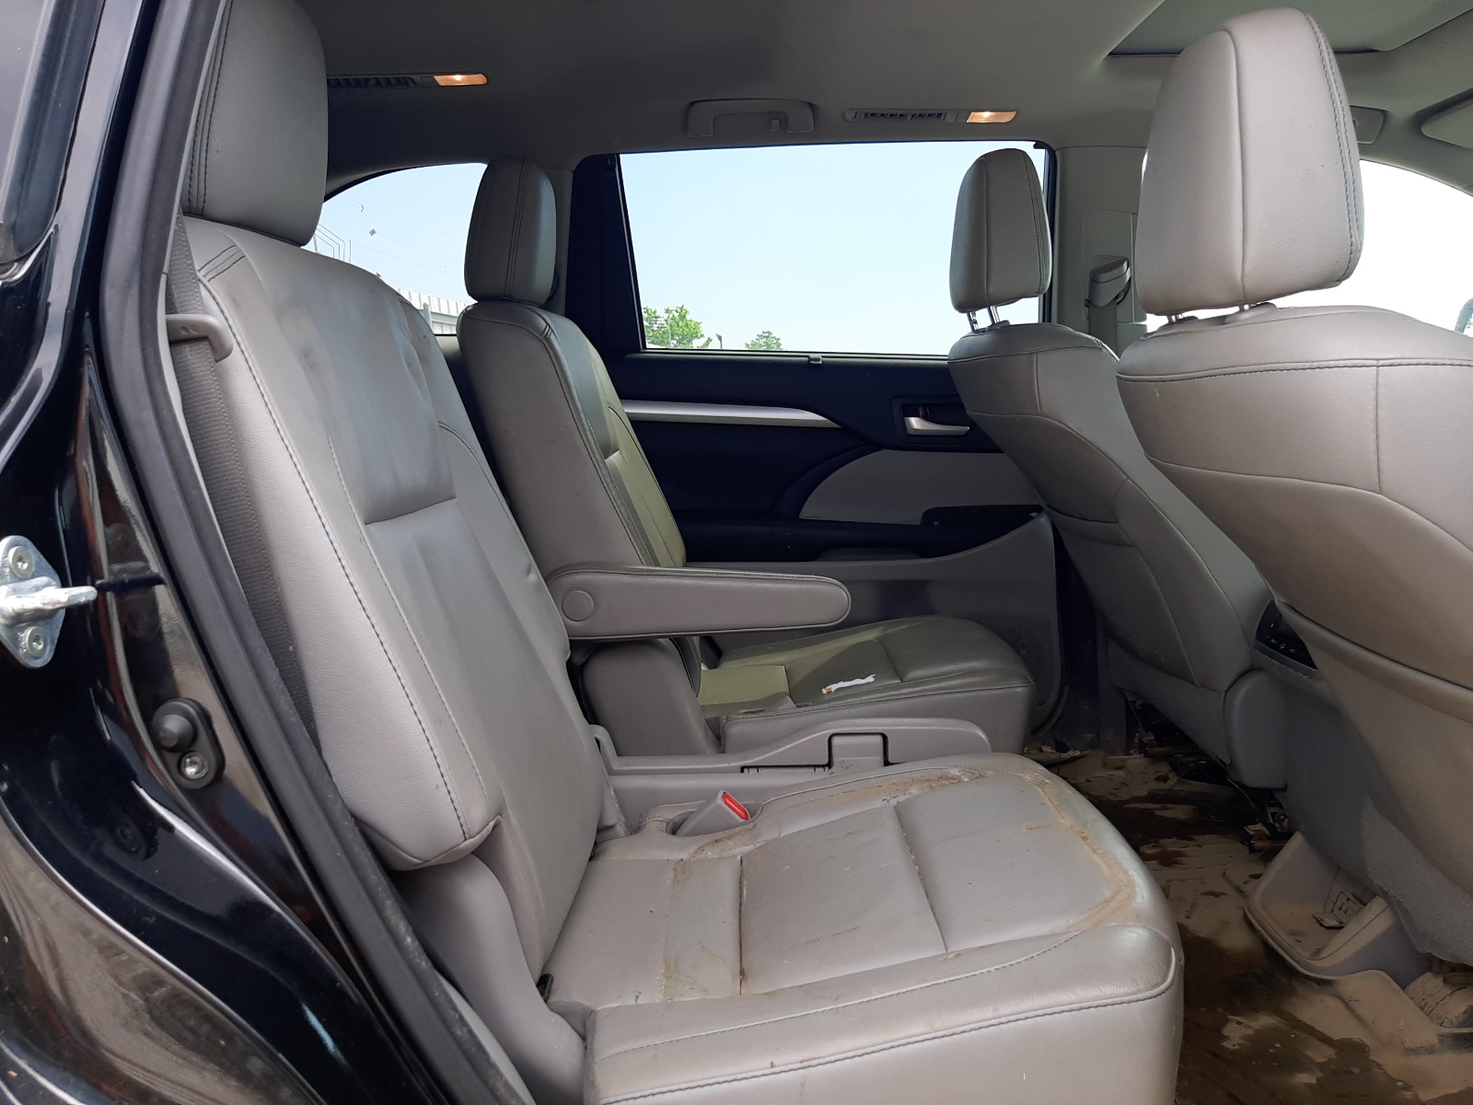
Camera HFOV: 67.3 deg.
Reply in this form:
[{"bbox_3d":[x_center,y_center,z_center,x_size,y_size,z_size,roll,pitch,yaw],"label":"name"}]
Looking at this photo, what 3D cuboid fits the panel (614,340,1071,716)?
[{"bbox_3d":[0.180,-0.030,2.223,0.940,0.740,0.140,0,10,-1],"label":"panel"}]

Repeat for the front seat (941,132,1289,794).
[{"bbox_3d":[0.796,-0.110,1.891,0.920,1.070,0.540,0,10,-1],"label":"front seat"}]

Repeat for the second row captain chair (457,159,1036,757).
[{"bbox_3d":[0.046,-0.114,1.871,0.890,1.040,0.560,0,10,-1],"label":"second row captain chair"}]

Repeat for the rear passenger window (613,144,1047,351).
[{"bbox_3d":[0.201,-0.573,2.124,0.800,0.400,0.050,0,30,-1],"label":"rear passenger window"}]

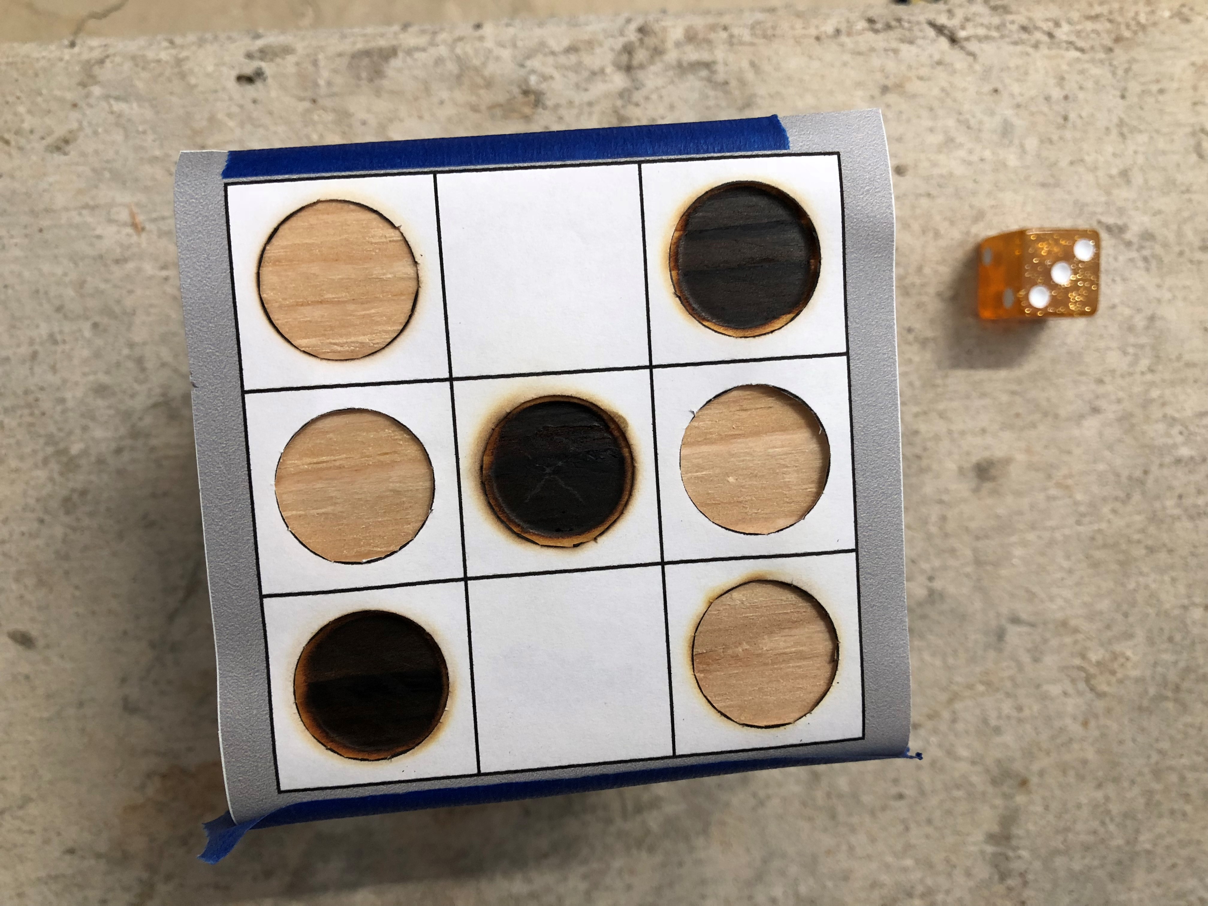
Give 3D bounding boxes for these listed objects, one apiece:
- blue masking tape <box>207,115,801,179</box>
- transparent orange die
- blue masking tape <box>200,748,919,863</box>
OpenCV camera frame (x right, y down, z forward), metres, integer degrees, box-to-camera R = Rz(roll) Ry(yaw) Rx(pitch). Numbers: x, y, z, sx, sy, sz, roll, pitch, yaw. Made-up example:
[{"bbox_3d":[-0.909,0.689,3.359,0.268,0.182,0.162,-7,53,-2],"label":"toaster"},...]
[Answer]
[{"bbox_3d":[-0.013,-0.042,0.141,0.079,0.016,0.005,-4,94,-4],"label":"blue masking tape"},{"bbox_3d":[0.083,-0.034,0.187,0.016,0.016,0.016,-1,94,-4],"label":"transparent orange die"},{"bbox_3d":[-0.006,0.049,0.149,0.104,0.018,0.007,-4,94,-4],"label":"blue masking tape"}]

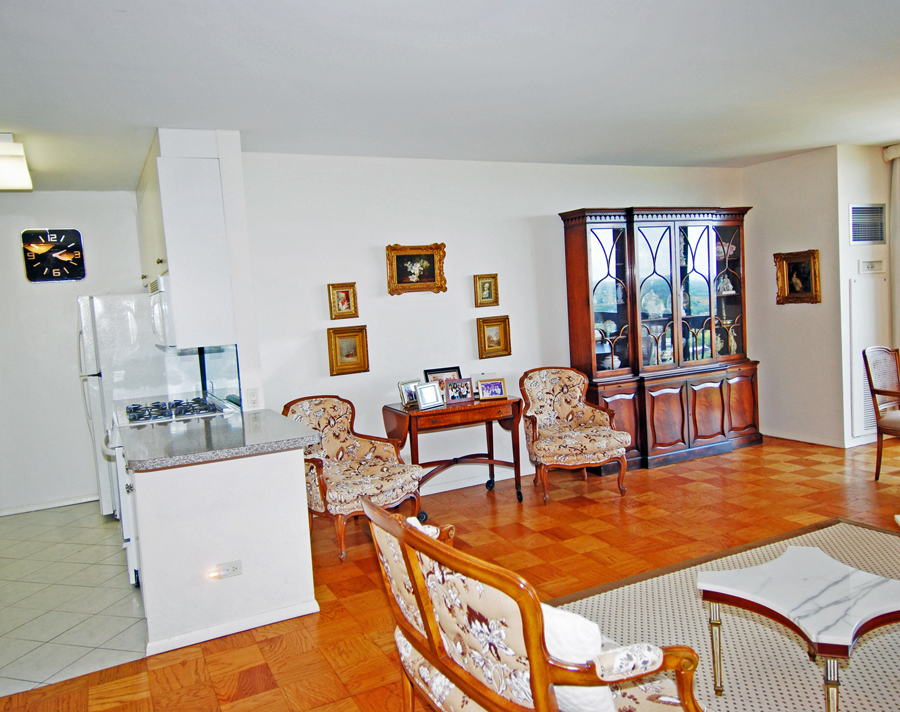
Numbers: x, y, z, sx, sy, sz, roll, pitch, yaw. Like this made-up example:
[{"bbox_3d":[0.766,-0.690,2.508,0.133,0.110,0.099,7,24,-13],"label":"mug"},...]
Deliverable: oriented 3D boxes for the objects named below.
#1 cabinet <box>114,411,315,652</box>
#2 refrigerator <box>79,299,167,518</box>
[{"bbox_3d":[-1.265,0.841,3.550,0.851,0.888,1.154,-6,5,-26],"label":"cabinet"},{"bbox_3d":[-2.626,0.382,5.508,0.773,1.740,0.735,-6,4,-29],"label":"refrigerator"}]

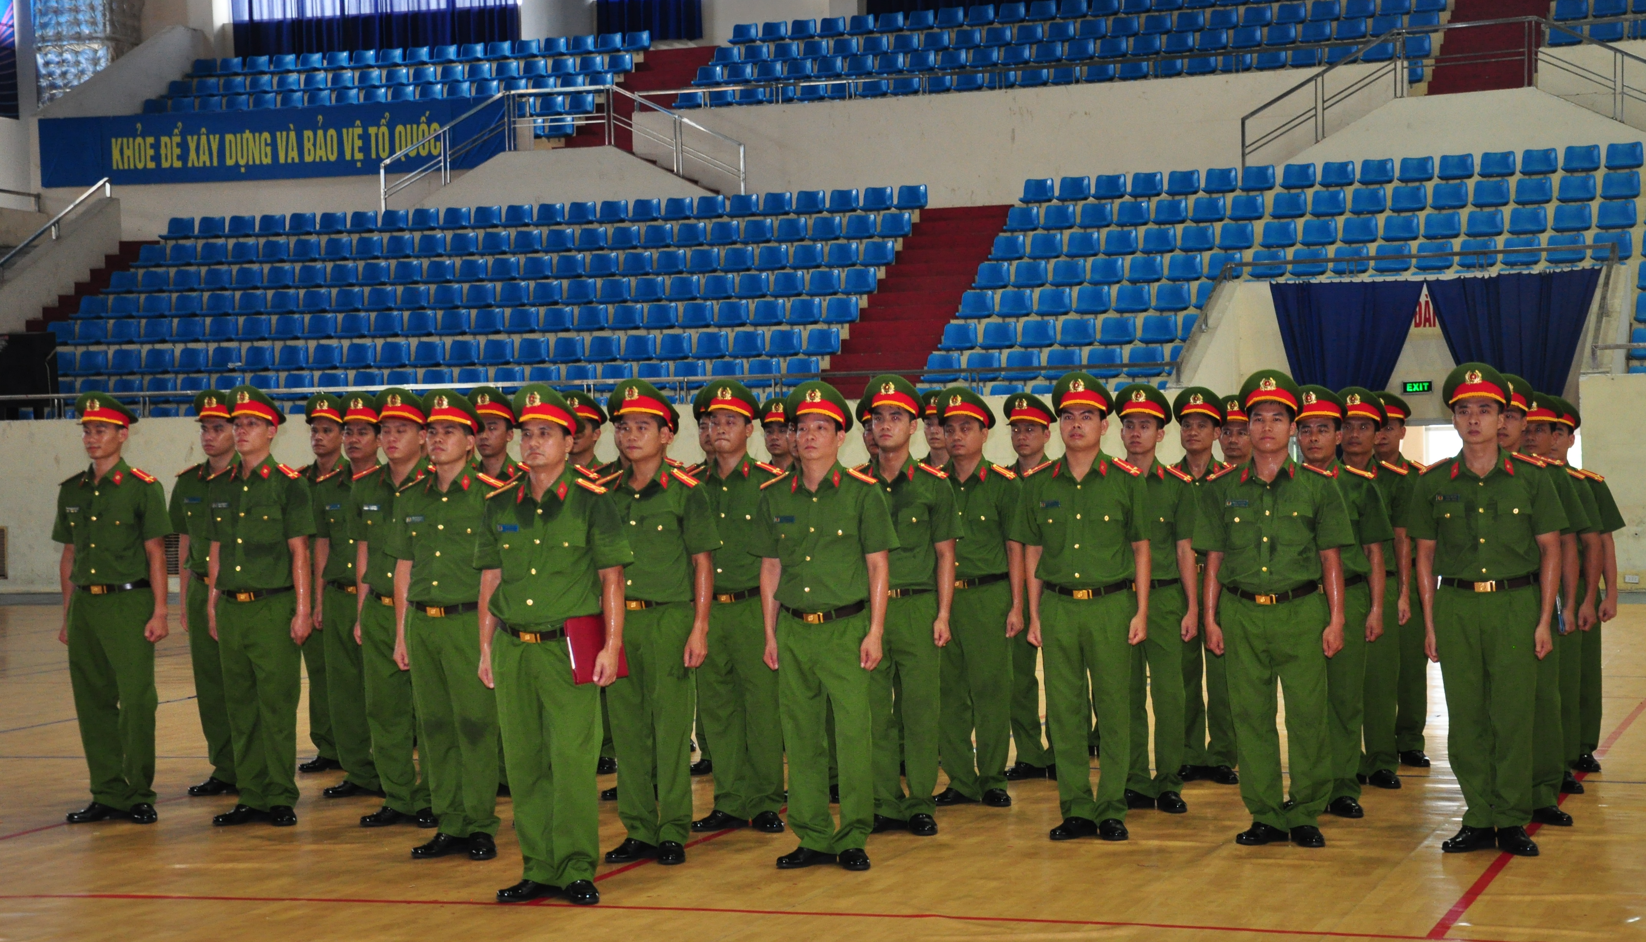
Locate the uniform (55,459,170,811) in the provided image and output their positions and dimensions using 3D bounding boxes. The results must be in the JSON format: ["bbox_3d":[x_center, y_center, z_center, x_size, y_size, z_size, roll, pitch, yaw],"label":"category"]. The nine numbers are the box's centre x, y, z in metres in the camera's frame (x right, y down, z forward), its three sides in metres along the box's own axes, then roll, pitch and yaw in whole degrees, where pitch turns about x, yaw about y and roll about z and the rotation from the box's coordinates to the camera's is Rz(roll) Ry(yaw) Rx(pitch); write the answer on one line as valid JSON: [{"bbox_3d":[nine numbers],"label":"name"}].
[{"bbox_3d":[-3.016,0.693,12.200,0.525,1.489,0.280,-1,1,19],"label":"uniform"}]

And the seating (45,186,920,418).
[{"bbox_3d":[-4.650,-1.921,36.837,11.127,3.400,5.584,-1,0,19],"label":"seating"}]

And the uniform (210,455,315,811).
[{"bbox_3d":[-2.363,0.678,12.138,0.500,1.487,0.290,-1,0,19],"label":"uniform"}]

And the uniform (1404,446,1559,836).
[{"bbox_3d":[2.441,0.621,10.550,0.570,1.384,0.280,-1,1,19],"label":"uniform"}]

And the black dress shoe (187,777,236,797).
[{"bbox_3d":[-2.801,1.430,13.222,0.102,0.102,0.285,-1,0,43],"label":"black dress shoe"}]

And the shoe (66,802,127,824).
[{"bbox_3d":[-3.142,1.465,12.495,0.285,0.100,0.102,-1,0,-40],"label":"shoe"}]

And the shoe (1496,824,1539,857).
[{"bbox_3d":[2.534,1.329,10.469,0.103,0.102,0.280,-2,1,-5],"label":"shoe"}]

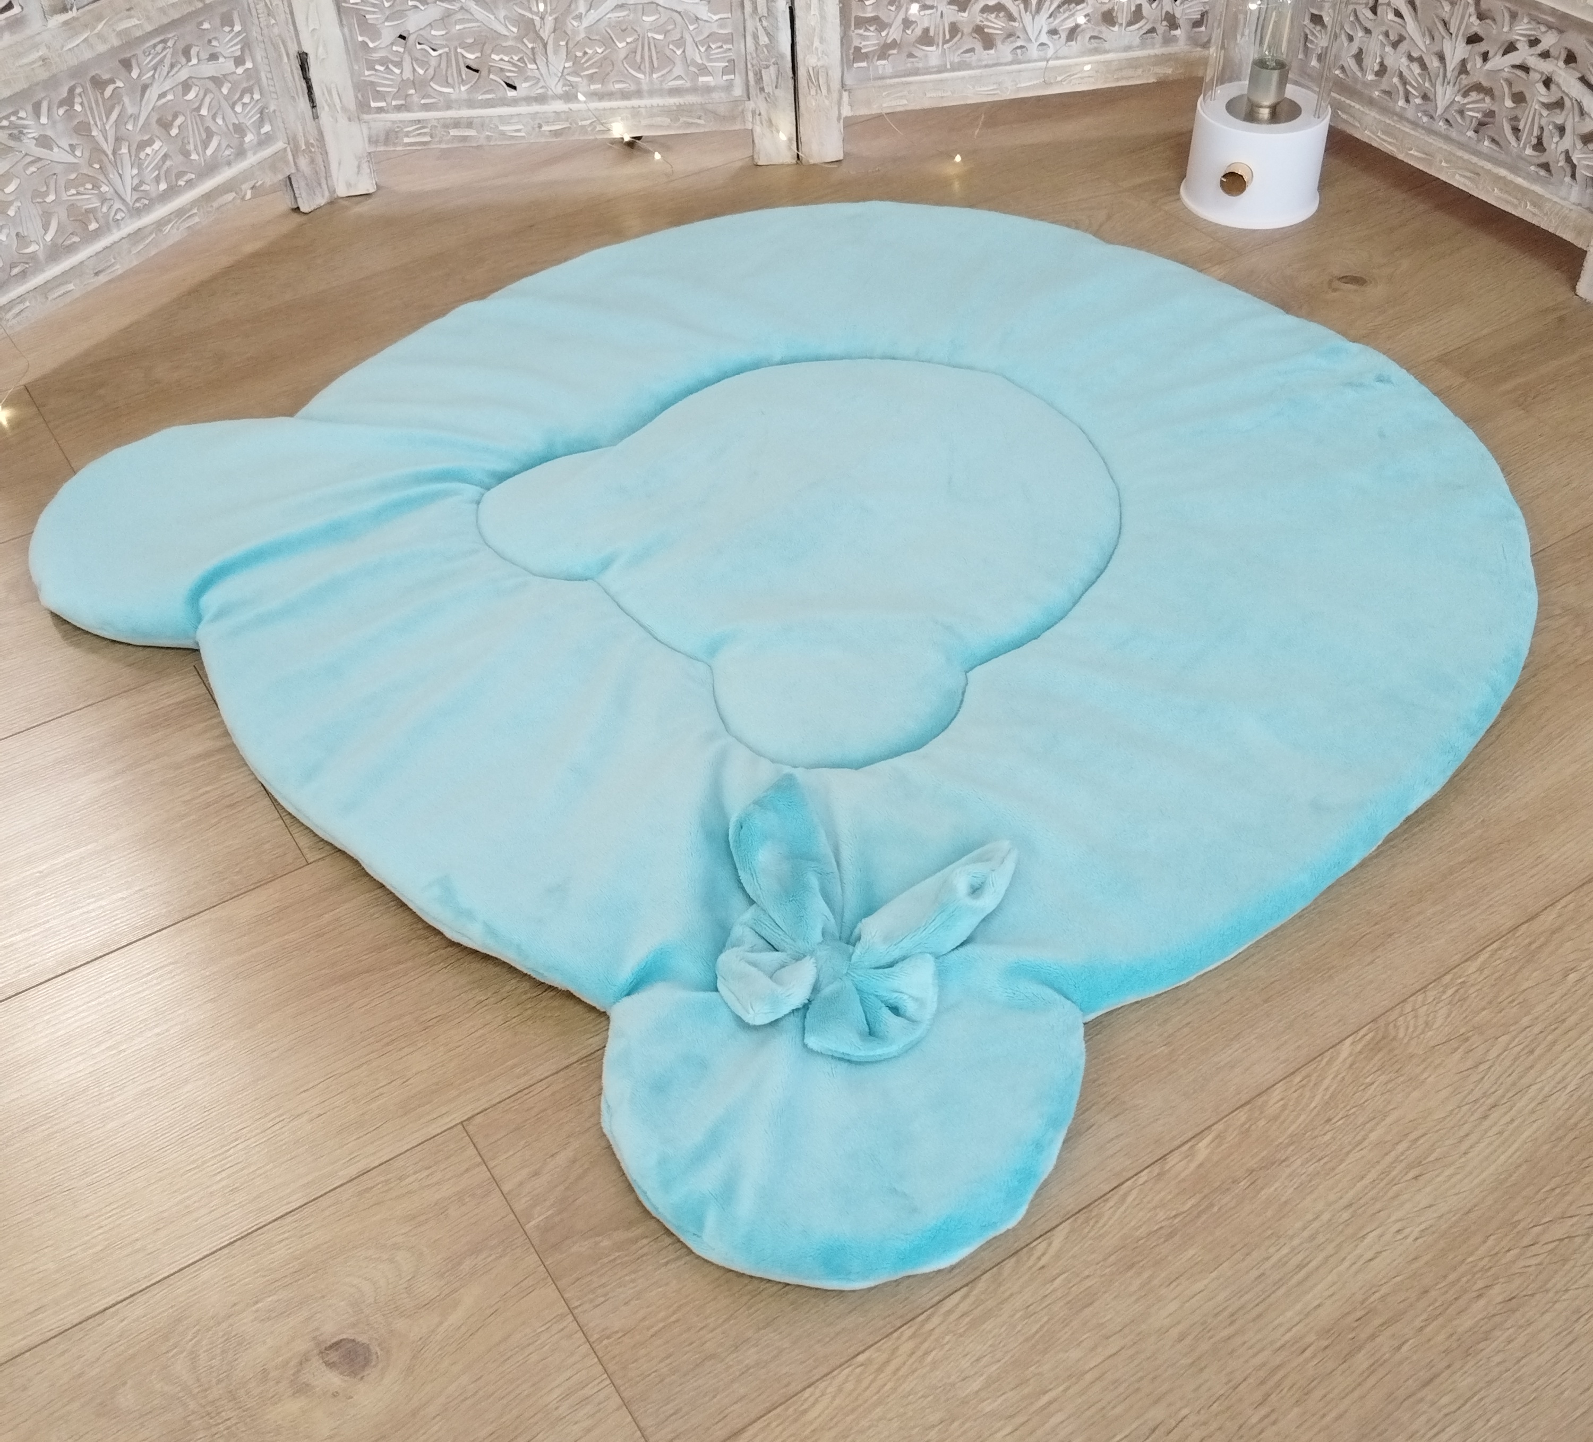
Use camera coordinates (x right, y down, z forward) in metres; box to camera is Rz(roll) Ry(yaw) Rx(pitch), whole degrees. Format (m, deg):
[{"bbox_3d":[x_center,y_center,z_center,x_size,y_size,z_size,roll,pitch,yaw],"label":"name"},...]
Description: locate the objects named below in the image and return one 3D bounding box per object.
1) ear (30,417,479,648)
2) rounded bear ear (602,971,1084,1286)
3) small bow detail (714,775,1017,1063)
[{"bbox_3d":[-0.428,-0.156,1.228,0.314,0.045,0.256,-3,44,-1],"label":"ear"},{"bbox_3d":[0.023,0.207,0.842,0.266,0.045,0.175,1,44,3],"label":"rounded bear ear"},{"bbox_3d":[0.035,0.098,0.896,0.166,0.055,0.189,7,45,9],"label":"small bow detail"}]

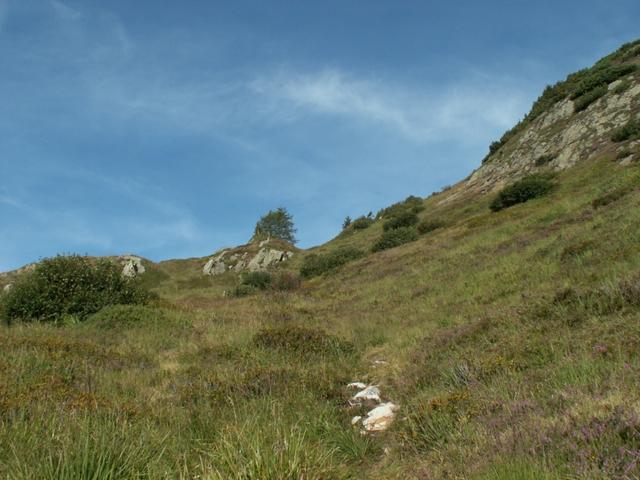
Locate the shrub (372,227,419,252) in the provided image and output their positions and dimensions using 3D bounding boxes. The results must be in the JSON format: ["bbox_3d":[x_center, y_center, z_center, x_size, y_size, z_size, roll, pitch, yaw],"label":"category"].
[{"bbox_3d":[4.784,-0.032,41.000,2.798,1.549,2.098,0,-3,7],"label":"shrub"}]

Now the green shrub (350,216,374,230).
[{"bbox_3d":[3.612,-1.402,55.000,1.958,1.119,1.665,0,-3,4],"label":"green shrub"}]

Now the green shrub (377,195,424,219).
[{"bbox_3d":[6.344,-2.640,51.000,3.632,1.778,2.724,0,-3,7],"label":"green shrub"}]

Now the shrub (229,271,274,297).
[{"bbox_3d":[-2.752,1.748,26.000,1.774,0.982,1.331,0,-3,-6],"label":"shrub"}]

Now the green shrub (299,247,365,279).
[{"bbox_3d":[0.586,1.147,33.000,3.231,1.534,2.100,0,-3,1],"label":"green shrub"}]

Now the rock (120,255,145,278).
[{"bbox_3d":[-7.823,1.106,27.000,0.961,0.941,0.769,1,-3,-16],"label":"rock"}]

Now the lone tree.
[{"bbox_3d":[-2.953,-0.974,42.000,2.742,2.257,2.605,0,-3,-4],"label":"lone tree"}]

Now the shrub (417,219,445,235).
[{"bbox_3d":[7.684,-0.939,45.000,1.869,1.046,1.495,0,-3,10],"label":"shrub"}]

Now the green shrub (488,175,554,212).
[{"bbox_3d":[11.521,-2.659,37.000,3.513,1.935,2.635,-1,-3,17],"label":"green shrub"}]

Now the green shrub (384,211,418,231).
[{"bbox_3d":[5.722,-1.386,46.000,2.457,1.336,1.965,0,-3,7],"label":"green shrub"}]

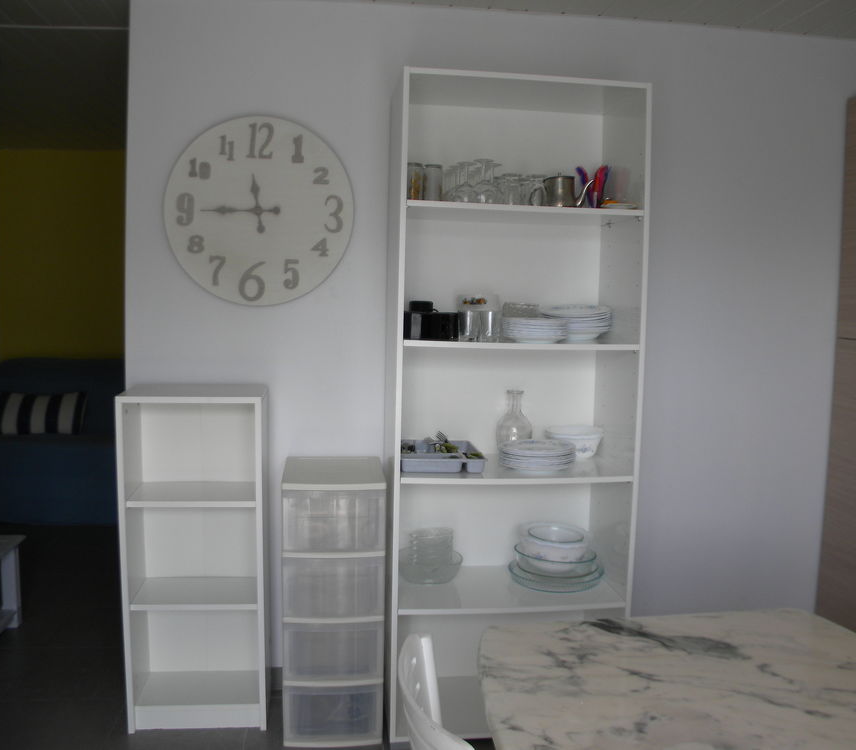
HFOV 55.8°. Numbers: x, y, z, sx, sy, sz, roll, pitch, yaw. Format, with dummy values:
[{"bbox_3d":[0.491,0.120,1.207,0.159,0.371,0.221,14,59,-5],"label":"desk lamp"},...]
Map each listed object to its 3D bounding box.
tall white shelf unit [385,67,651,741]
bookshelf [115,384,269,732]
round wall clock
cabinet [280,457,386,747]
[{"bbox_3d":[0.253,0.118,2.590,0.745,2.015,0.388,0,6,-7],"label":"tall white shelf unit"},{"bbox_3d":[-0.724,0.574,2.565,0.426,1.066,0.267,0,6,-7],"label":"bookshelf"},{"bbox_3d":[-0.538,-0.525,2.591,0.611,0.611,0.035,0,6,-7],"label":"round wall clock"},{"bbox_3d":[-0.299,0.703,2.561,0.311,0.830,0.357,0,6,-7],"label":"cabinet"}]

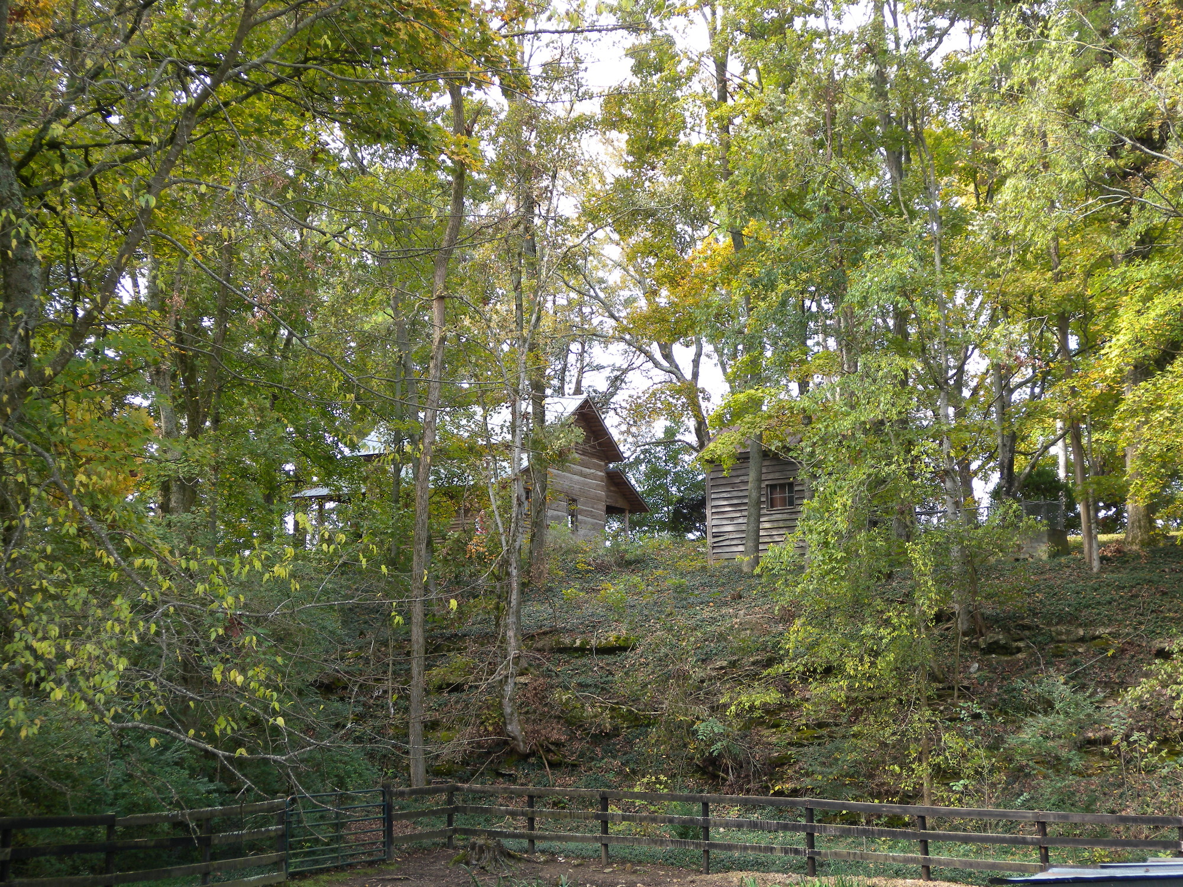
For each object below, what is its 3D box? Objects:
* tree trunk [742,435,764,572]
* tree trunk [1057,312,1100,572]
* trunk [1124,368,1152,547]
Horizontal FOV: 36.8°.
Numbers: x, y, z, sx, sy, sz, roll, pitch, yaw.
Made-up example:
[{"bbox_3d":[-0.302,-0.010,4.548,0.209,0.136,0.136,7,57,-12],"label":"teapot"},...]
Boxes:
[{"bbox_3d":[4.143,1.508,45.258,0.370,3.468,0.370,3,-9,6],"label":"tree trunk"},{"bbox_3d":[12.053,-0.097,44.056,0.360,6.480,0.360,-6,-10,15],"label":"tree trunk"},{"bbox_3d":[14.900,0.334,48.354,0.680,5.004,0.680,0,-9,17],"label":"trunk"}]

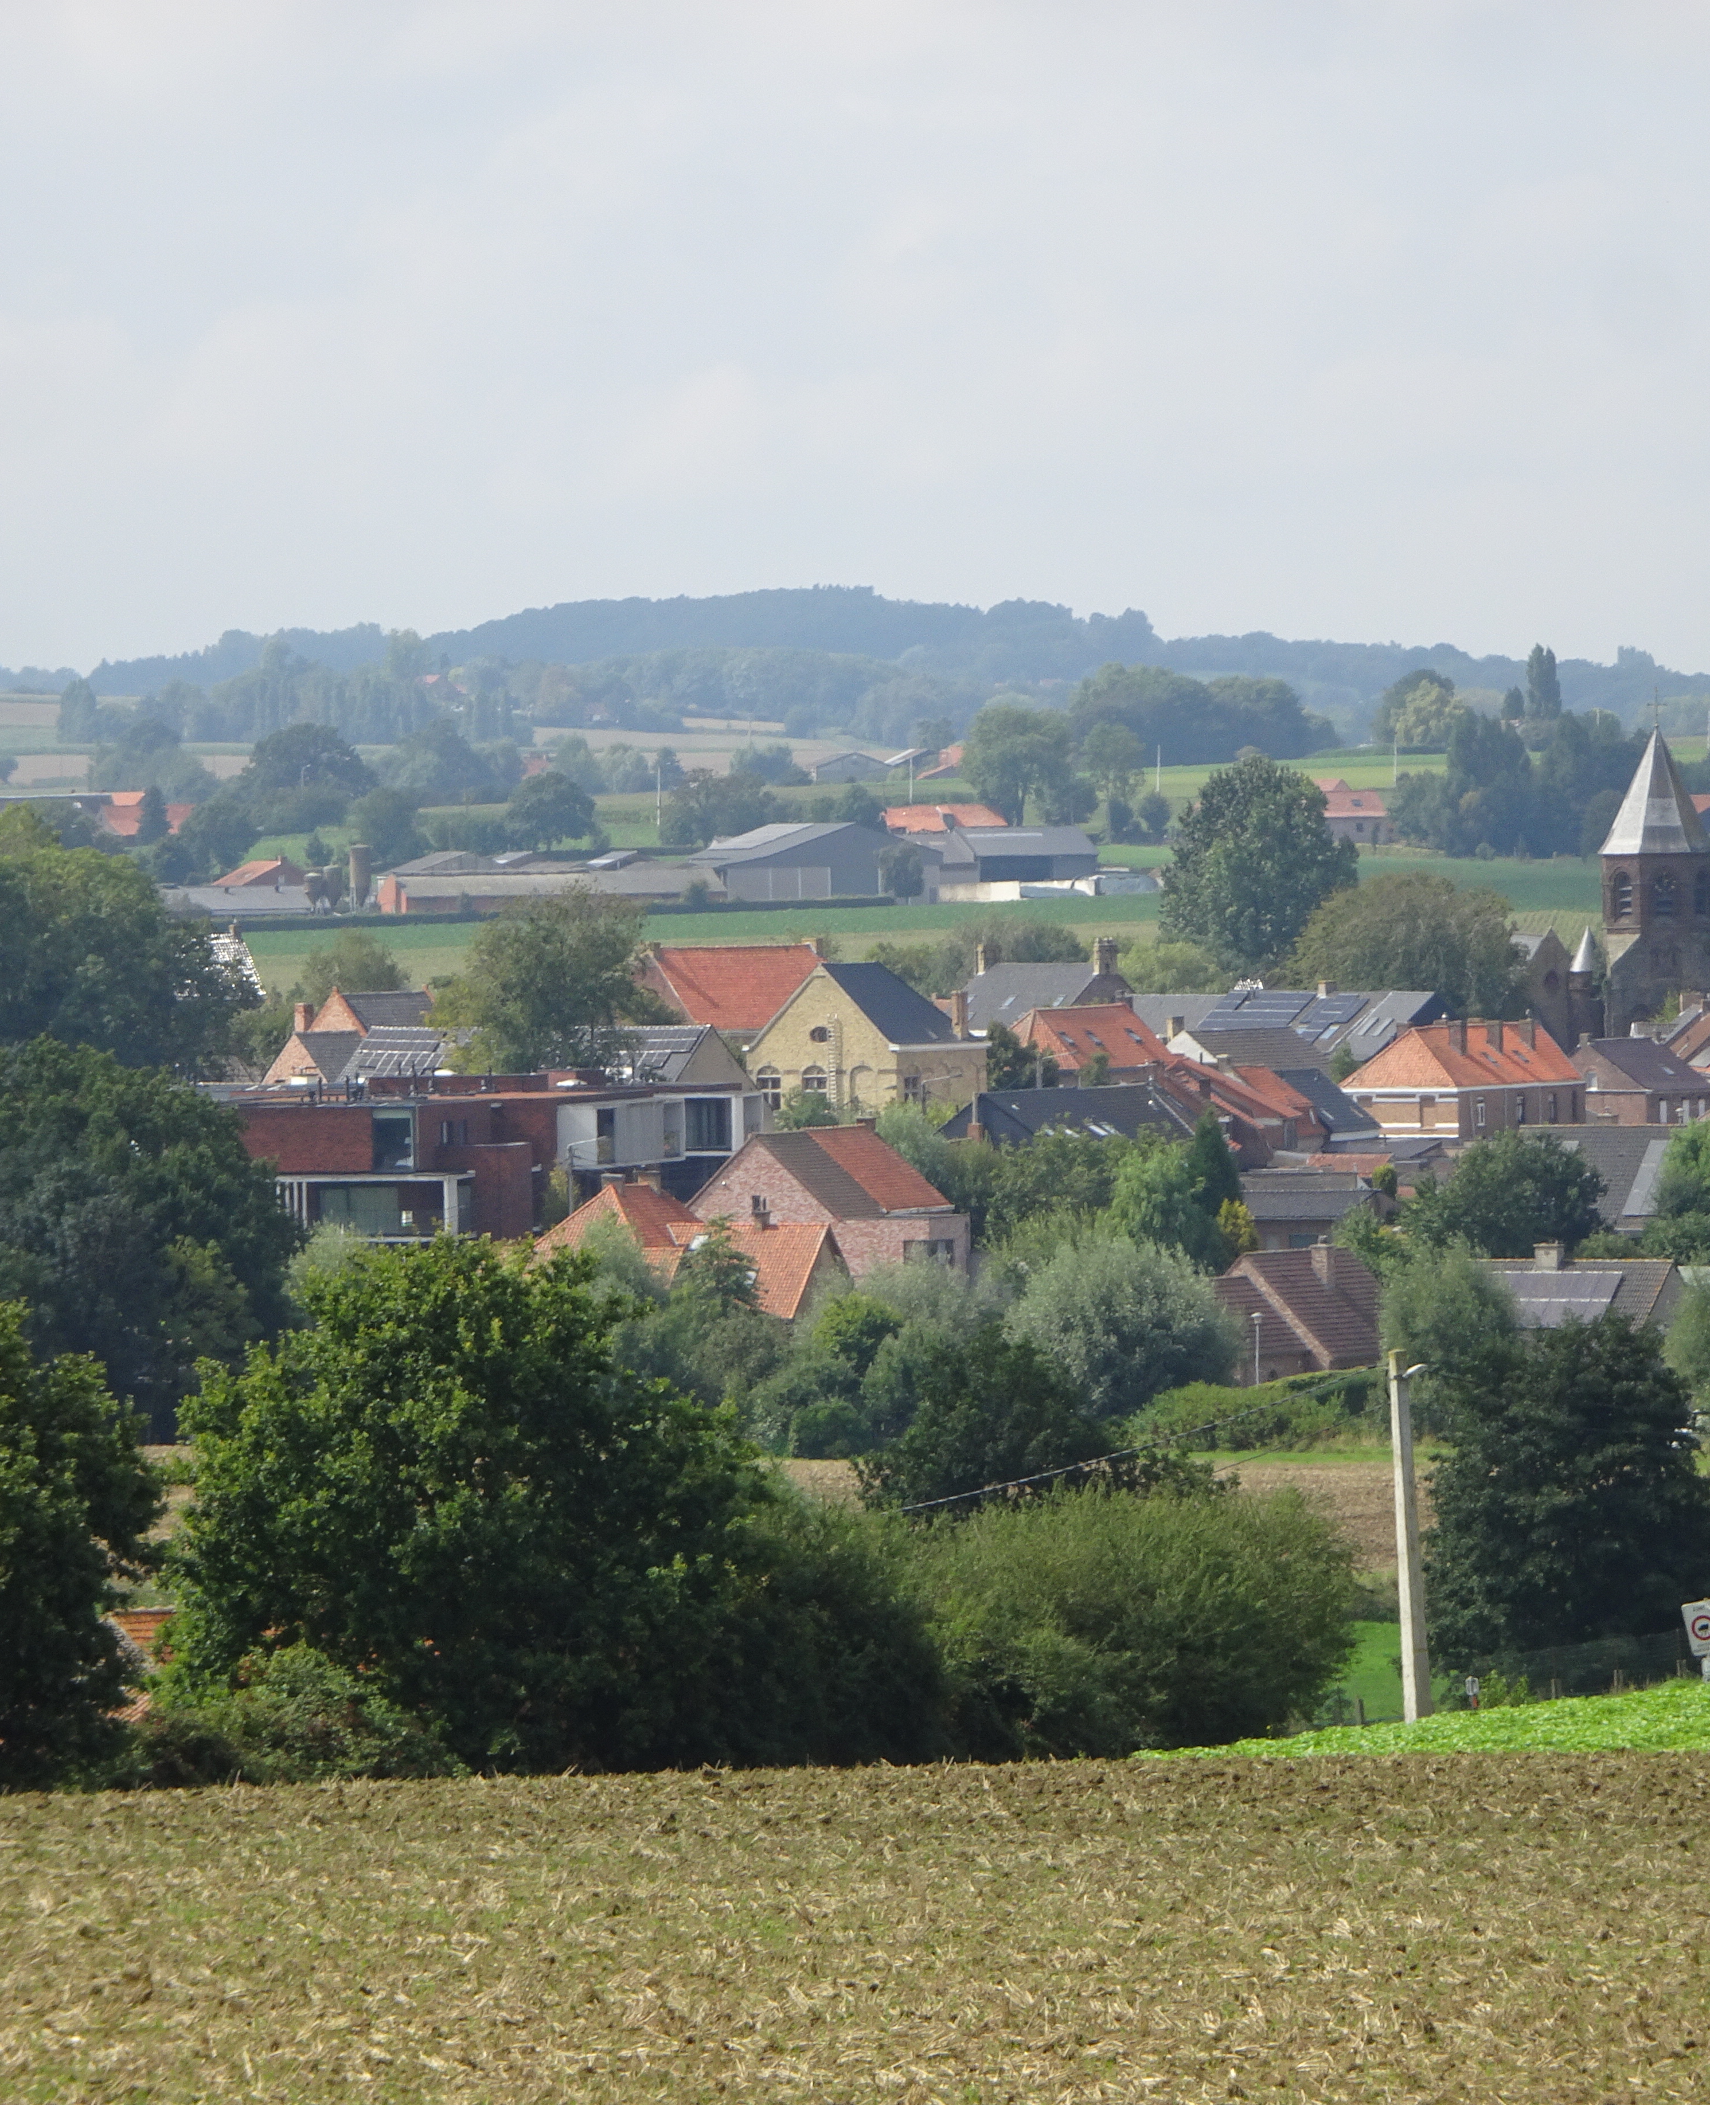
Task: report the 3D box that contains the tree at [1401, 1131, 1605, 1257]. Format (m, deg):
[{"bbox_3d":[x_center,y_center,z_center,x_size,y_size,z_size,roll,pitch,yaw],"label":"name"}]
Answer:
[{"bbox_3d":[30.754,8.094,685.087,9.300,8.800,8.800,0,1,0],"label":"tree"}]

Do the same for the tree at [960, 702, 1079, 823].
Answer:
[{"bbox_3d":[18.110,-31.966,1600.000,13.100,13.600,12.500,-1,1,1],"label":"tree"}]

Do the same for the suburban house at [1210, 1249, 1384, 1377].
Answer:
[{"bbox_3d":[18.850,12.437,639.320,9.300,7.100,11.300,-2,2,-40],"label":"suburban house"}]

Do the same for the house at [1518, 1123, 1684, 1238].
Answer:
[{"bbox_3d":[36.554,7.538,715.077,11.000,7.800,10.000,1,1,26],"label":"house"}]

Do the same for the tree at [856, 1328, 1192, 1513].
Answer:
[{"bbox_3d":[6.450,14.210,555.000,12.800,7.250,11.500,-1,1,0],"label":"tree"}]

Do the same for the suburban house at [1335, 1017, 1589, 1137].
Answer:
[{"bbox_3d":[36.523,3.060,857.000,7.700,9.600,16.000,0,2,29],"label":"suburban house"}]

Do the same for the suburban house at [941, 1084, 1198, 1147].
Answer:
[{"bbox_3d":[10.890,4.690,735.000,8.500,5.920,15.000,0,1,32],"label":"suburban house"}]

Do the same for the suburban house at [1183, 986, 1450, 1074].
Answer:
[{"bbox_3d":[31.227,0.320,940.109,16.800,8.500,13.200,0,2,40],"label":"suburban house"}]

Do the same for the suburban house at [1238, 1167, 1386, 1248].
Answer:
[{"bbox_3d":[23.917,8.586,755.048,9.000,4.900,8.500,1,1,25],"label":"suburban house"}]

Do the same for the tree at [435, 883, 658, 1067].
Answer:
[{"bbox_3d":[-19.089,-1.582,910.232,14.379,18.000,14.379,-1,1,0],"label":"tree"}]

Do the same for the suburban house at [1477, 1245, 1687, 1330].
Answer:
[{"bbox_3d":[30.011,12.087,605.000,10.800,7.000,9.000,0,2,36],"label":"suburban house"}]

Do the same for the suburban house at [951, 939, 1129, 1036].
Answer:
[{"bbox_3d":[11.760,-1.710,865.000,10.000,9.590,8.500,0,1,35],"label":"suburban house"}]

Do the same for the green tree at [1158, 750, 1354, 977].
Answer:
[{"bbox_3d":[30.606,-12.711,1090.255,14.905,19.800,14.905,-1,1,0],"label":"green tree"}]

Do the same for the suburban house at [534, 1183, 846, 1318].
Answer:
[{"bbox_3d":[-7.335,9.671,615.000,12.000,8.400,9.000,-1,1,23],"label":"suburban house"}]

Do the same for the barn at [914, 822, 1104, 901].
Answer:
[{"bbox_3d":[16.700,-20.810,1570.000,16.500,7.990,12.500,-1,1,-19],"label":"barn"}]

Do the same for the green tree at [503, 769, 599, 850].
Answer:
[{"bbox_3d":[-33.670,-26.740,1600.000,10.700,9.480,10.700,-1,1,0],"label":"green tree"}]

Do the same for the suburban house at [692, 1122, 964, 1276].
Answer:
[{"bbox_3d":[-1.968,7.527,710.095,10.000,7.500,10.500,0,2,33],"label":"suburban house"}]

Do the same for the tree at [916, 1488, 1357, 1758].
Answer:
[{"bbox_3d":[4.359,9.185,225.047,7.000,4.800,6.500,0,1,0],"label":"tree"}]

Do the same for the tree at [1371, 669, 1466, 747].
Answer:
[{"bbox_3d":[88.025,-53.157,2250.000,14.500,13.000,13.500,-1,1,2],"label":"tree"}]

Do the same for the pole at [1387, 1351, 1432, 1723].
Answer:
[{"bbox_3d":[9.418,8.957,245.100,0.450,7.800,0.420,-1,2,41],"label":"pole"}]

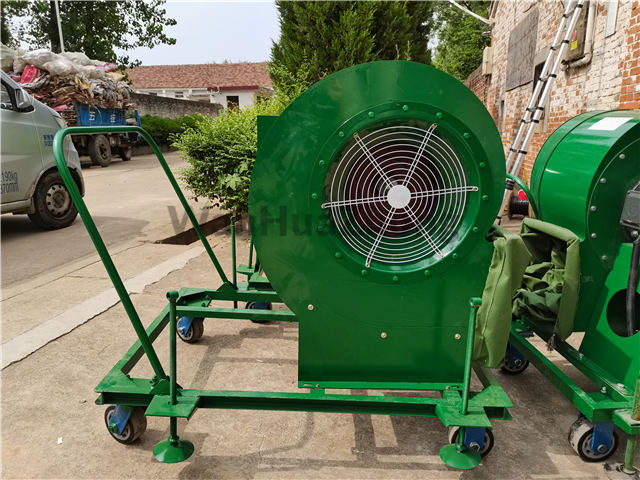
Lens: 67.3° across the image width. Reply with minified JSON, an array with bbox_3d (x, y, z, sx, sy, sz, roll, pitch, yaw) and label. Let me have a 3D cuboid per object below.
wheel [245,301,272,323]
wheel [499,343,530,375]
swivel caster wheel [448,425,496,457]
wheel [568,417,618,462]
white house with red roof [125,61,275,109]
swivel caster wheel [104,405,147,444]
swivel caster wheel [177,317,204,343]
[{"bbox_3d":[-0.338,0.372,2.700,0.158,0.178,0.078,5,14,13],"label":"wheel"},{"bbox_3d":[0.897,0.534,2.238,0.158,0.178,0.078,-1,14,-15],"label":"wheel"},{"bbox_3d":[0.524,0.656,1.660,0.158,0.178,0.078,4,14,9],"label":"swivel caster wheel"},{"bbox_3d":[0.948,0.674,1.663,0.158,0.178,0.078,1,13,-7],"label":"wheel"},{"bbox_3d":[-7.083,-8.737,30.000,12.500,4.500,6.800,8,15,23],"label":"white house with red roof"},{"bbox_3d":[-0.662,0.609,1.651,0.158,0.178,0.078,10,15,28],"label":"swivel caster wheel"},{"bbox_3d":[-0.652,0.426,2.422,0.158,0.178,0.078,13,17,38],"label":"swivel caster wheel"}]

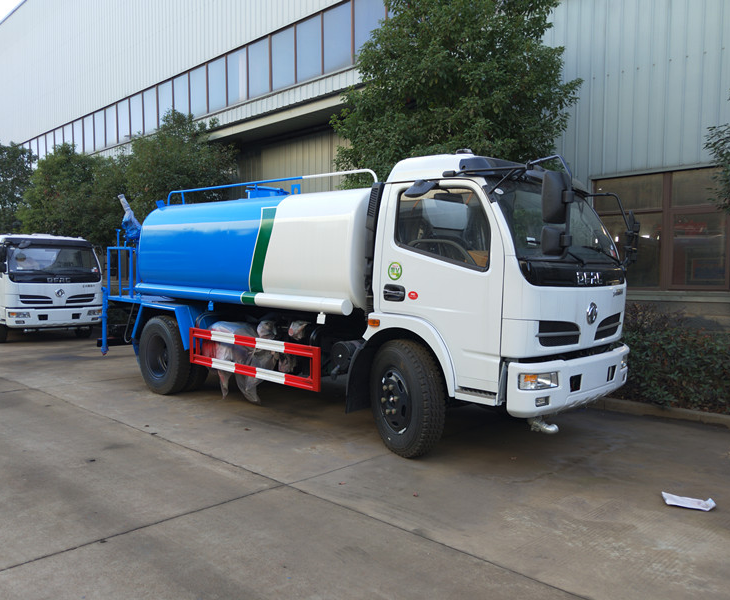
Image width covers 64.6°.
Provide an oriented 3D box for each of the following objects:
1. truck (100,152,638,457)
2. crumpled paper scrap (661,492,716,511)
[{"bbox_3d":[-0.540,-0.130,6.790,6.650,2.640,2.360,3,4,42],"label":"truck"},{"bbox_3d":[2.180,1.345,3.880,0.310,0.040,0.180,2,4,29],"label":"crumpled paper scrap"}]

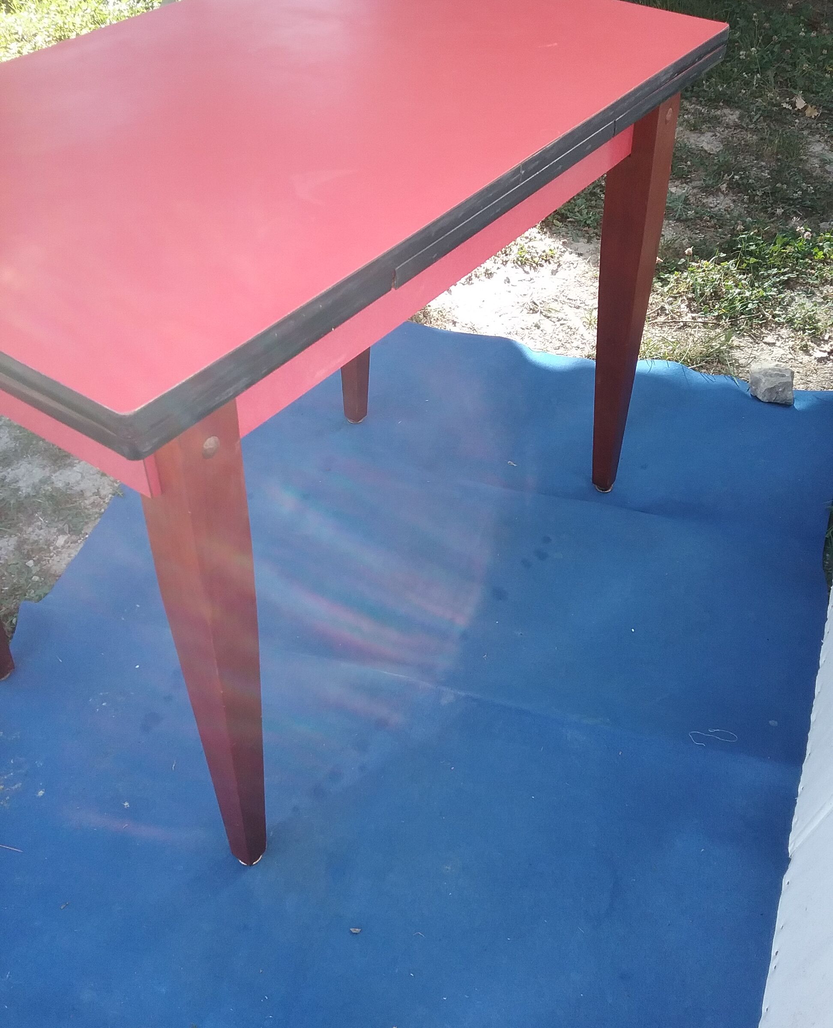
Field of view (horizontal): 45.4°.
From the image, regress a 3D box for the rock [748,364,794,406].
[{"bbox_3d":[0.698,-0.259,1.952,0.082,0.060,0.058,18,46,17],"label":"rock"}]

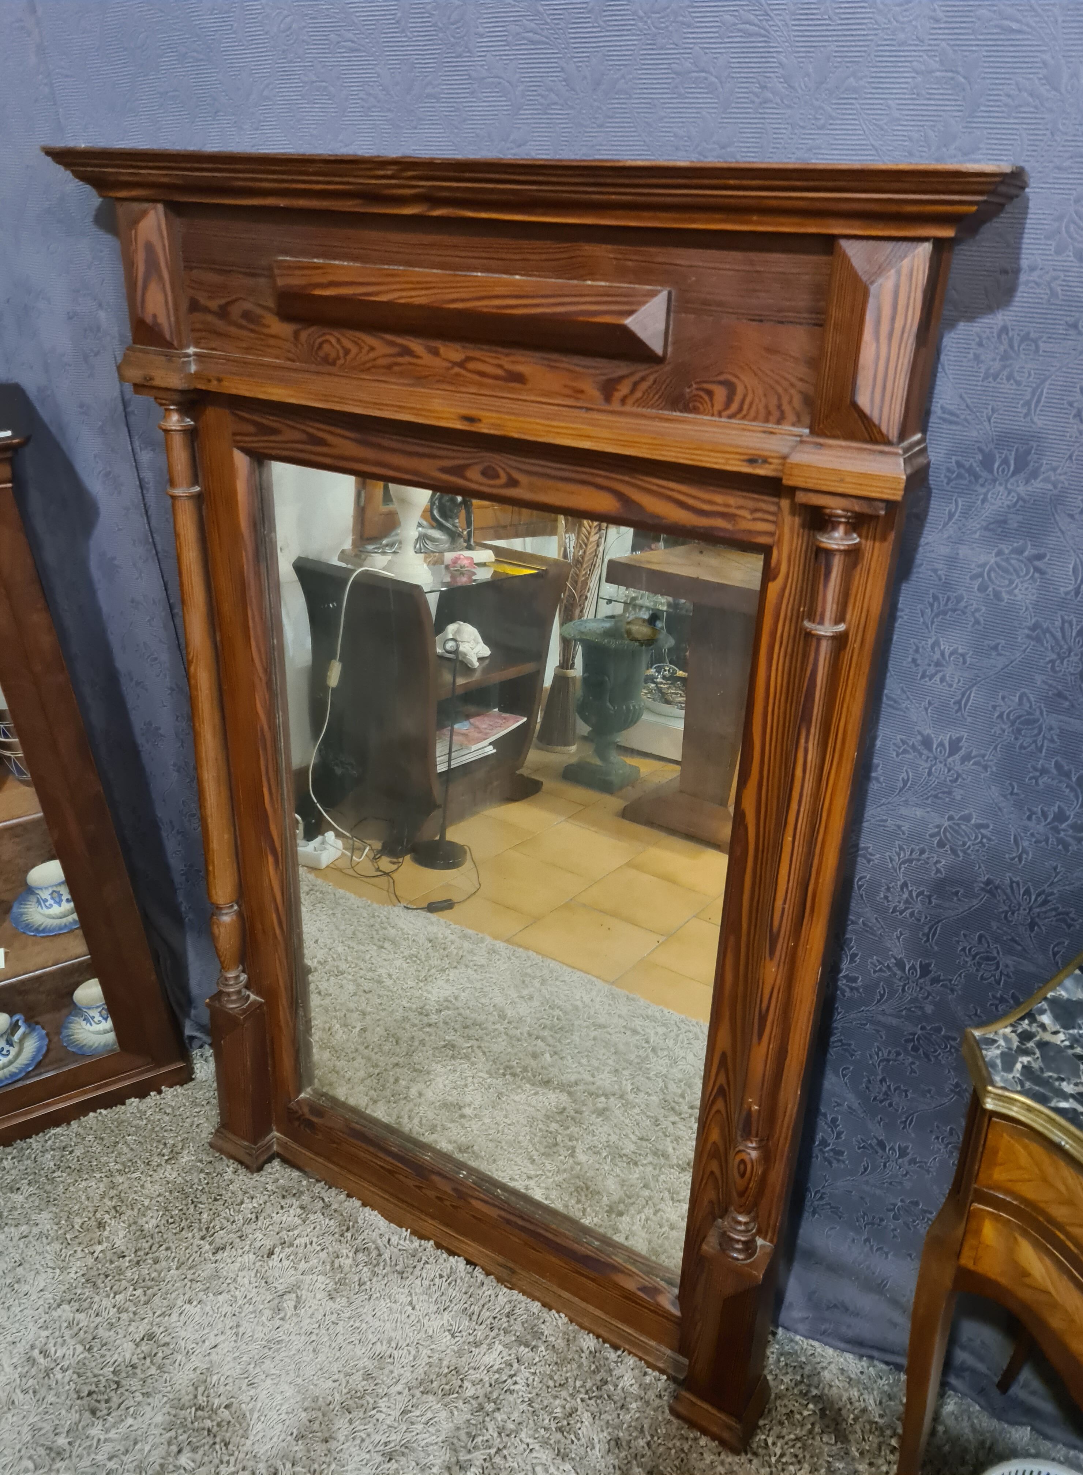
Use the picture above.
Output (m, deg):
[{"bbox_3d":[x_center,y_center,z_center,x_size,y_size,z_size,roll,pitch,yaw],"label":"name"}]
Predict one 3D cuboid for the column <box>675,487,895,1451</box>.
[{"bbox_3d":[0.270,0.364,1.310,0.111,1.311,0.096,16,29,27],"label":"column"}]

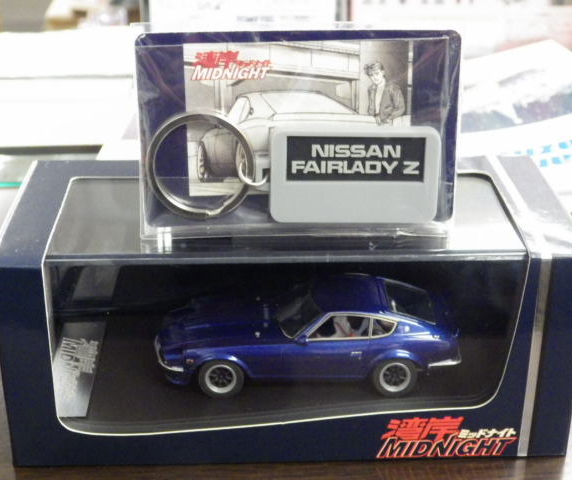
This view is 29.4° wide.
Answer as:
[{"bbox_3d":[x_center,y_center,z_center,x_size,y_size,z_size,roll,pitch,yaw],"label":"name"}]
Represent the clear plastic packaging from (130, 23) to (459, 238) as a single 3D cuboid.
[{"bbox_3d":[0.003,-0.029,0.301,0.086,0.058,0.010,0,21,-1],"label":"clear plastic packaging"}]

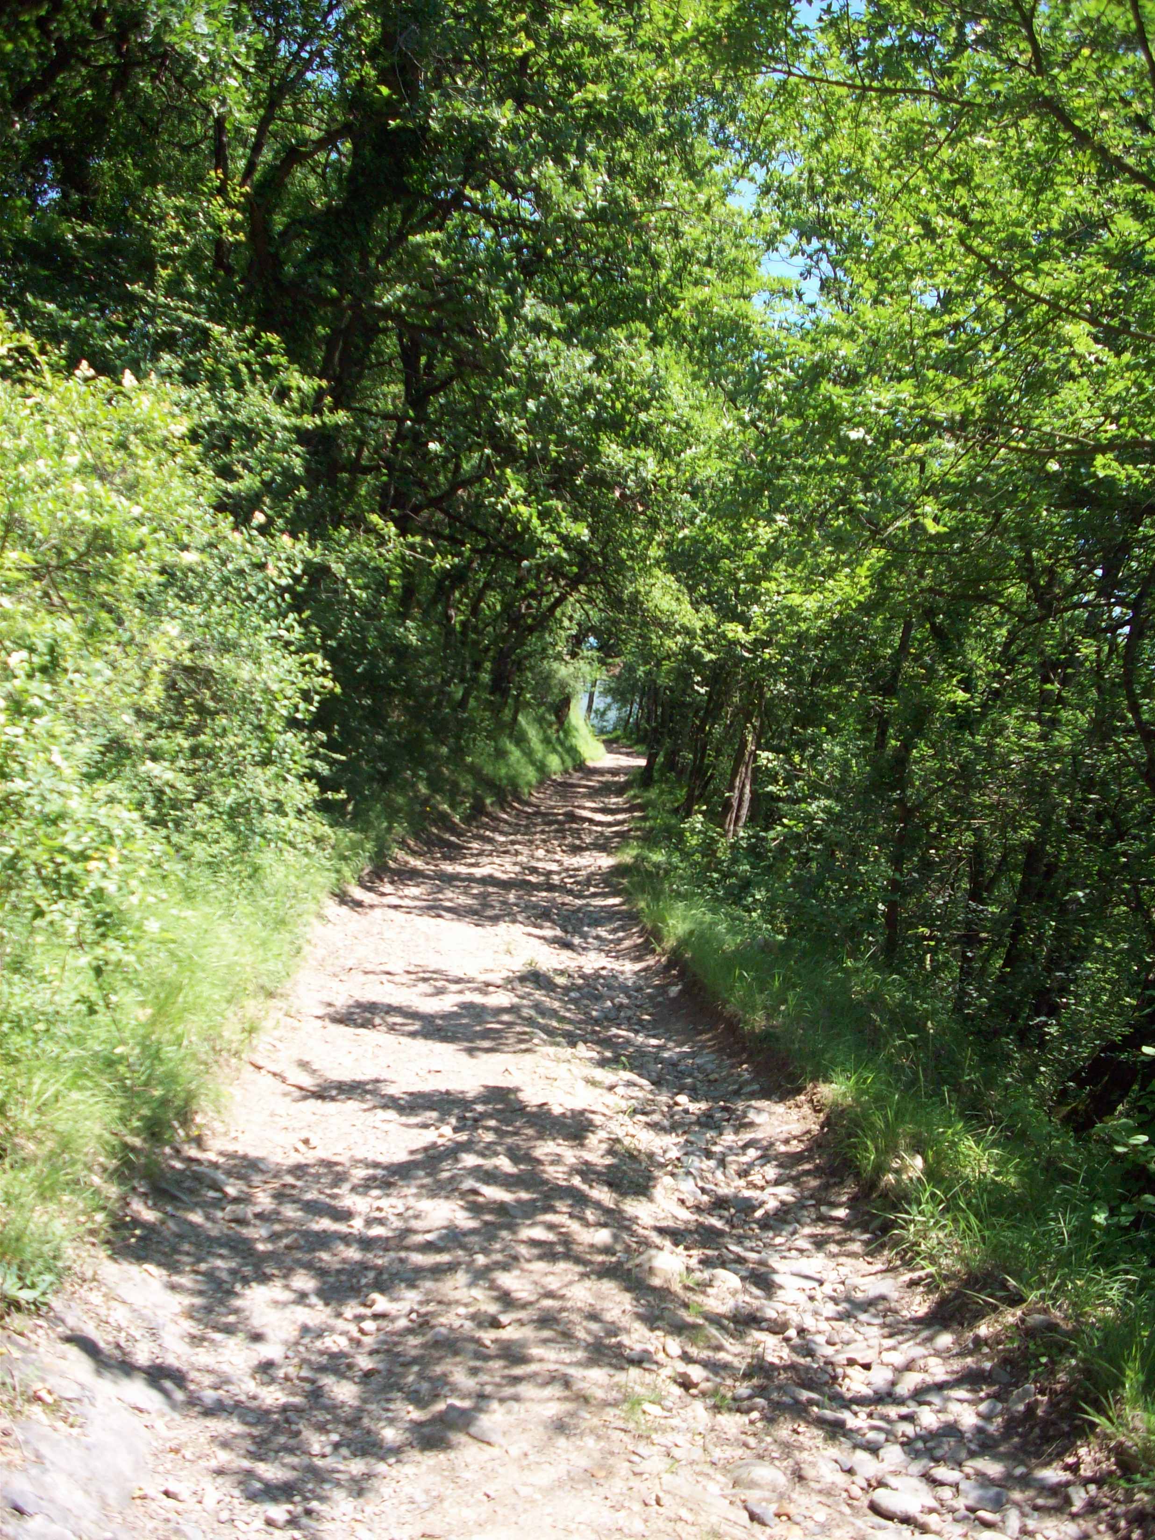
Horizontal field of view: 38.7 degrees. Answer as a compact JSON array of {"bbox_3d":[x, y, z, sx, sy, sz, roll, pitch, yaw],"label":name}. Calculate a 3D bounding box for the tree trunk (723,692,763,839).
[{"bbox_3d":[1.789,-0.033,17.800,0.340,1.700,0.330,6,2,0],"label":"tree trunk"}]

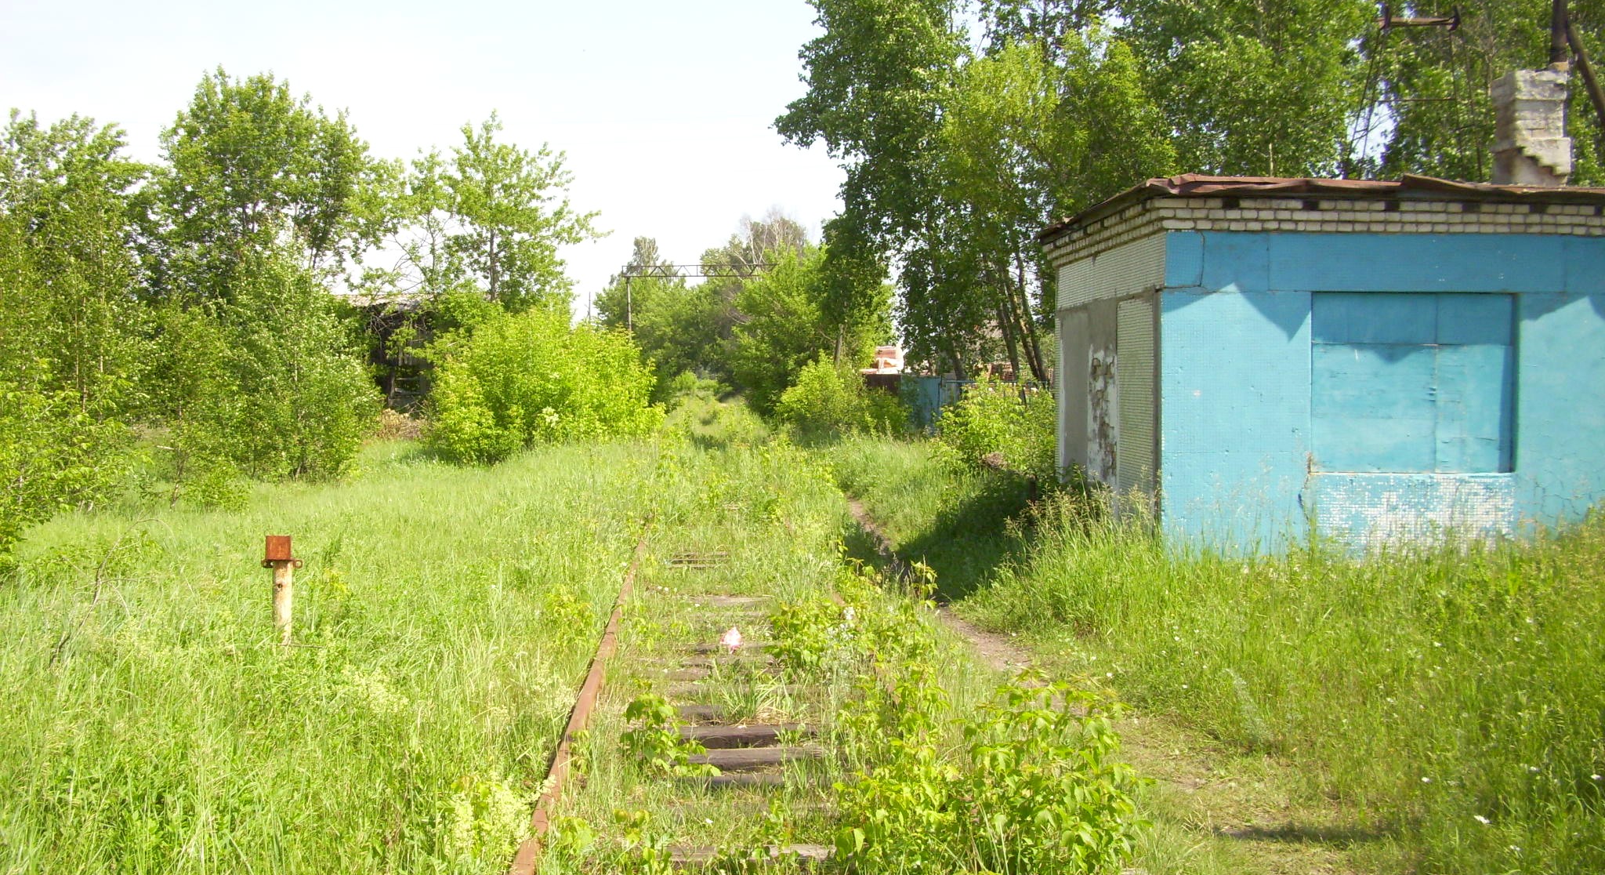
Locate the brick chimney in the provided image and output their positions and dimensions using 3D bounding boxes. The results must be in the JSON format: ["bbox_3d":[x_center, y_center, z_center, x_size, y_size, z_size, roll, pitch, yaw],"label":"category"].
[{"bbox_3d":[6.568,-2.728,14.200,0.500,1.160,0.420,0,1,-5],"label":"brick chimney"}]

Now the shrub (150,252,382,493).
[{"bbox_3d":[-8.263,-0.976,24.300,3.300,3.600,3.000,0,2,-19],"label":"shrub"}]

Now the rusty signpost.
[{"bbox_3d":[-3.053,0.931,9.250,0.240,0.730,0.150,0,1,-6],"label":"rusty signpost"}]

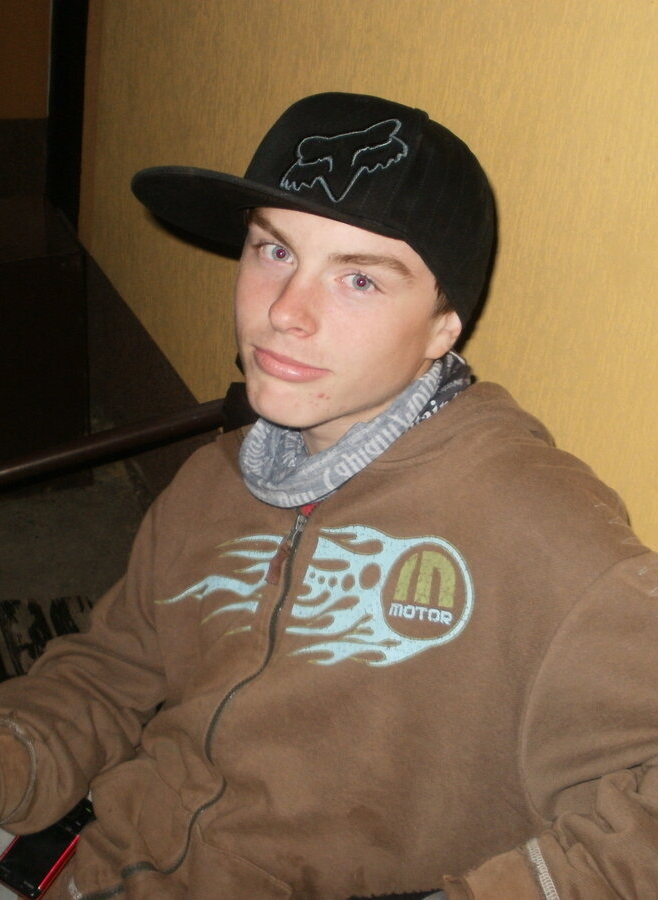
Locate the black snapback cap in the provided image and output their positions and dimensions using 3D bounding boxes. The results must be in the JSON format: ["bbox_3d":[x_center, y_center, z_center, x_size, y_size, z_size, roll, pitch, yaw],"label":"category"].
[{"bbox_3d":[0.005,-0.189,0.876,0.268,0.138,0.186,25,-10,-35],"label":"black snapback cap"}]

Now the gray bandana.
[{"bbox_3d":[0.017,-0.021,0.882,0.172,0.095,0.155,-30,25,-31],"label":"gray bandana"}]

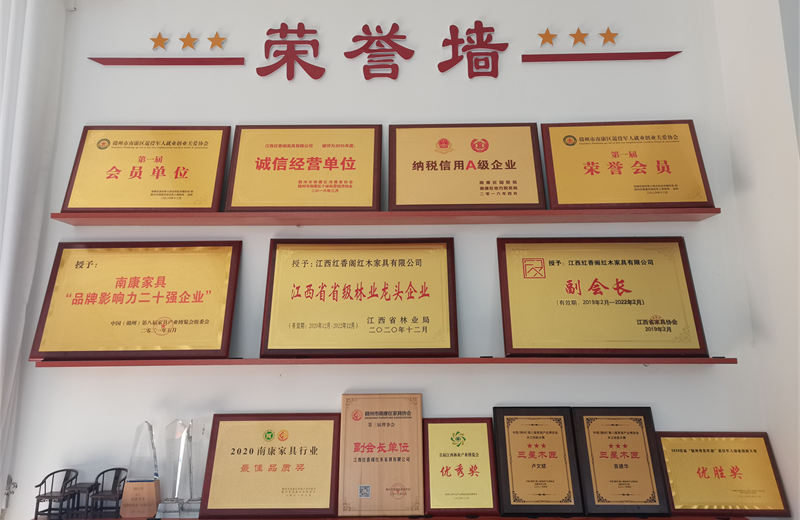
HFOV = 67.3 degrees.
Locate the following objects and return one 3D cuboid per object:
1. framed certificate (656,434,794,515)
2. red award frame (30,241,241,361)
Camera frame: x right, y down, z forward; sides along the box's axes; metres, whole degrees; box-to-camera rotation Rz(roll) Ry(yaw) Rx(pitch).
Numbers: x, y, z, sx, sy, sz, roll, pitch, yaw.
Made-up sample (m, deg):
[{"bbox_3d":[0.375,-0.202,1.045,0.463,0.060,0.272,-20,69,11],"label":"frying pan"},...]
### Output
[{"bbox_3d":[0.926,0.621,1.739,0.338,0.231,0.020,0,-28,1],"label":"framed certificate"},{"bbox_3d":[-0.821,0.125,1.913,0.602,0.392,0.024,0,-24,0],"label":"red award frame"}]

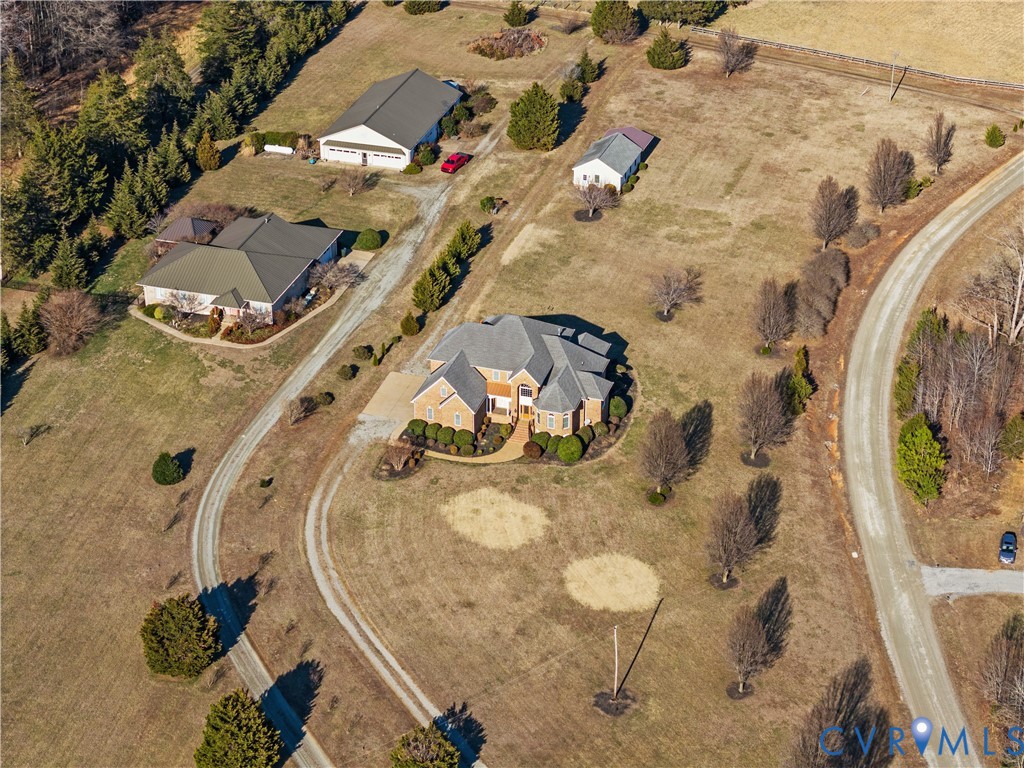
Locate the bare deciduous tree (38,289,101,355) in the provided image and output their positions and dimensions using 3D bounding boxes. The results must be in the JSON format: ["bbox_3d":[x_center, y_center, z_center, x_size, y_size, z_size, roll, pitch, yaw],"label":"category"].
[{"bbox_3d":[-58.350,-8.330,272.670,8.140,8.040,8.140,0,30,0],"label":"bare deciduous tree"}]

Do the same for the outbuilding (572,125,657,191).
[{"bbox_3d":[15.960,-35.870,322.380,7.840,5.100,16.880,10,32,18],"label":"outbuilding"}]

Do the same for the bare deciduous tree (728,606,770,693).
[{"bbox_3d":[24.000,26.930,210.170,4.260,11.040,4.260,-1,31,0],"label":"bare deciduous tree"}]

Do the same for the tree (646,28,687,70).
[{"bbox_3d":[26.770,-58.390,357.800,6.800,6.700,6.800,-1,30,0],"label":"tree"}]

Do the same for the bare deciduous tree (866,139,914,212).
[{"bbox_3d":[55.580,-30.750,305.910,6.280,11.990,6.280,-1,31,0],"label":"bare deciduous tree"}]

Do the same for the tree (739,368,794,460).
[{"bbox_3d":[29.740,3.930,247.830,5.760,11.710,5.760,0,30,0],"label":"tree"}]

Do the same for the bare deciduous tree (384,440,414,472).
[{"bbox_3d":[-13.350,8.870,244.730,3.200,3.200,3.200,-1,30,0],"label":"bare deciduous tree"}]

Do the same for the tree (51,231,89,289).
[{"bbox_3d":[-62.120,-17.800,290.220,5.260,8.880,5.260,-1,31,0],"label":"tree"}]

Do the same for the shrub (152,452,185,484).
[{"bbox_3d":[-40.460,9.610,243.340,3.500,3.700,3.500,-1,30,0],"label":"shrub"}]

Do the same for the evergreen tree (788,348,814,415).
[{"bbox_3d":[36.040,-0.590,257.970,2.930,9.400,2.930,-1,31,0],"label":"evergreen tree"}]

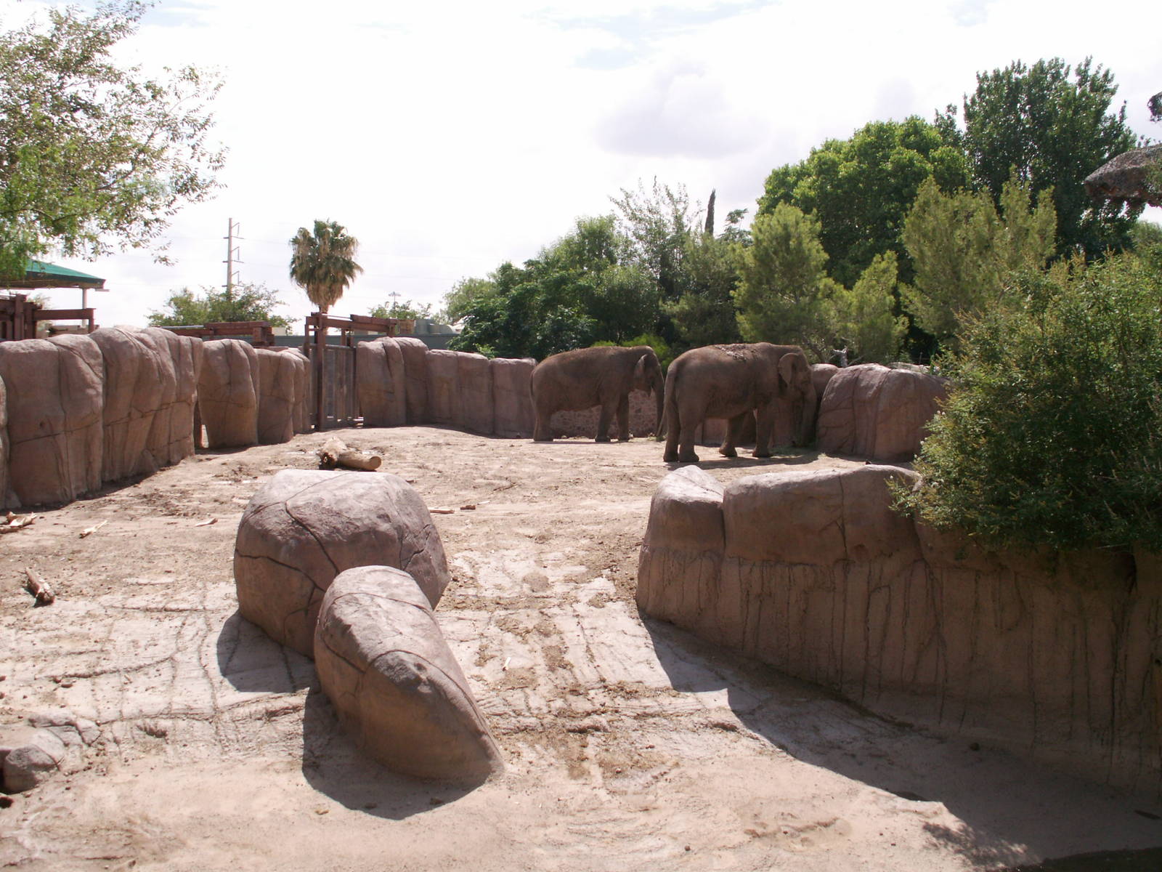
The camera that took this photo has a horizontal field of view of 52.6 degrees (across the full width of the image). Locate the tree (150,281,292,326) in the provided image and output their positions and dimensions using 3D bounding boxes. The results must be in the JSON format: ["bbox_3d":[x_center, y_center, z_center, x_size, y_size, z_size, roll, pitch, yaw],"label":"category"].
[{"bbox_3d":[-15.466,-4.121,50.169,6.100,4.715,5.600,2,4,0],"label":"tree"}]

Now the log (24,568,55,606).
[{"bbox_3d":[-4.989,1.388,10.825,0.200,0.200,0.950,-2,5,-27],"label":"log"}]

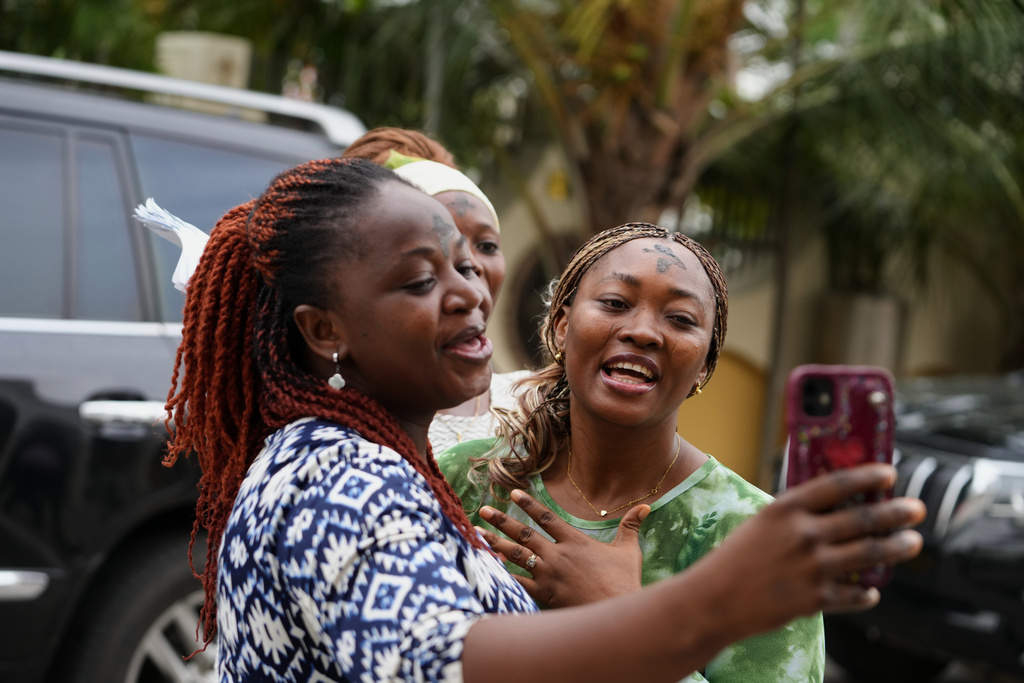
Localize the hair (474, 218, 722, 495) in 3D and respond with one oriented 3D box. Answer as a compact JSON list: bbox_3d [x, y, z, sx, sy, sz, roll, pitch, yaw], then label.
[{"bbox_3d":[0.092,0.018,1.980,0.230,0.265,0.220,7,1,-7],"label":"hair"}]

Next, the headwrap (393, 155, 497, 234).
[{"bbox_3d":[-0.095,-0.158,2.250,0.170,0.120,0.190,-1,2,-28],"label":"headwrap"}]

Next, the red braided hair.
[{"bbox_3d":[-0.172,0.058,1.900,0.290,0.470,0.230,1,2,40],"label":"red braided hair"}]

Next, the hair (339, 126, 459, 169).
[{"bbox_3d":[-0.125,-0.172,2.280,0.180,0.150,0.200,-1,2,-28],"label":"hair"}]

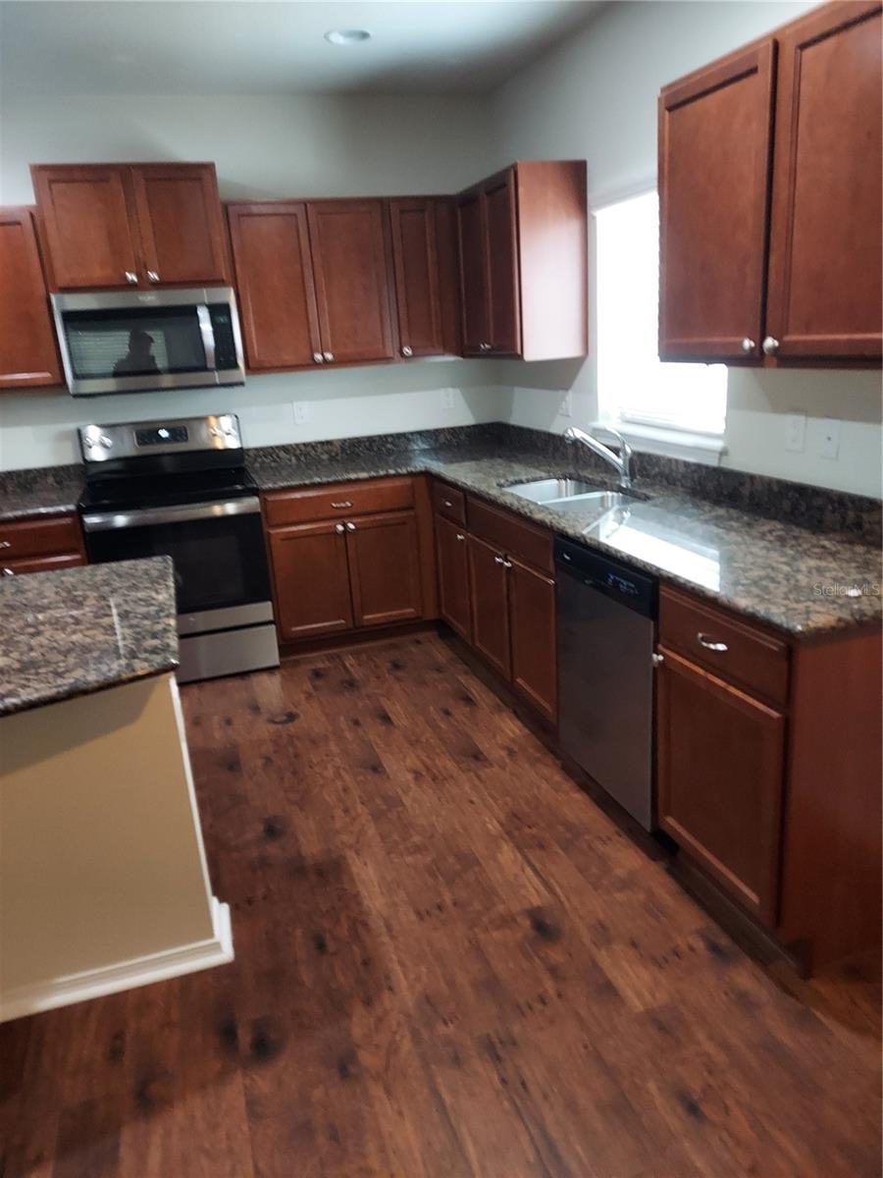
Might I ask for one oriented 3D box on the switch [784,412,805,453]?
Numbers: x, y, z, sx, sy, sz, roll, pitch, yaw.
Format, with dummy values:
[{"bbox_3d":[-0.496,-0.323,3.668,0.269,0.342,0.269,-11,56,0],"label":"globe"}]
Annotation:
[{"bbox_3d":[1.063,-0.470,2.565,0.010,0.114,0.084,-9,17,-16],"label":"switch"}]

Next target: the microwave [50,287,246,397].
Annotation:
[{"bbox_3d":[-1.355,-1.164,3.996,0.757,0.423,0.410,-9,17,-16],"label":"microwave"}]

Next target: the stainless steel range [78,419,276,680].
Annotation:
[{"bbox_3d":[-1.268,-0.197,4.130,0.759,1.170,0.670,-9,17,-16],"label":"stainless steel range"}]

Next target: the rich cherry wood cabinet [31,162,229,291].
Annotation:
[{"bbox_3d":[-1.399,-1.628,3.896,0.758,0.521,0.330,-9,17,-16],"label":"rich cherry wood cabinet"}]

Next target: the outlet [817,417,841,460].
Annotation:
[{"bbox_3d":[1.107,-0.429,2.440,0.008,0.113,0.087,-9,17,-16],"label":"outlet"}]

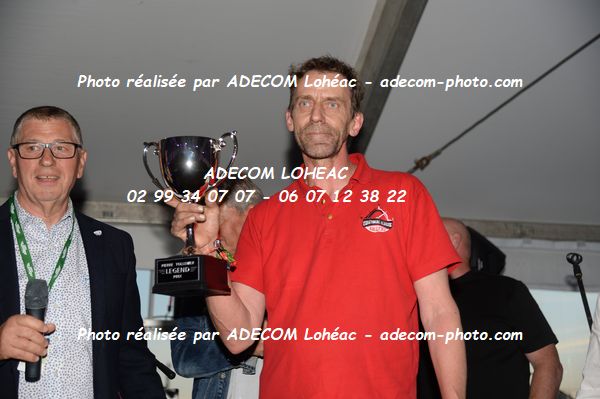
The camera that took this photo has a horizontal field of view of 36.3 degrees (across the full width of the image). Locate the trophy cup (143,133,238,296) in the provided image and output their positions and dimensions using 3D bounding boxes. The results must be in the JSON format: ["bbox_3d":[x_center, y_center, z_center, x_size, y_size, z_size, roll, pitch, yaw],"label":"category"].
[{"bbox_3d":[-0.235,0.035,1.980,0.228,0.346,0.125,-5,-8,21],"label":"trophy cup"}]

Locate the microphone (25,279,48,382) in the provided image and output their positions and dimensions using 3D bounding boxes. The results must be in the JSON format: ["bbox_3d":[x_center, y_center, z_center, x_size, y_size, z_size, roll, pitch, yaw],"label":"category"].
[{"bbox_3d":[-0.571,0.283,1.980,0.050,0.225,0.050,3,4,-16],"label":"microphone"}]

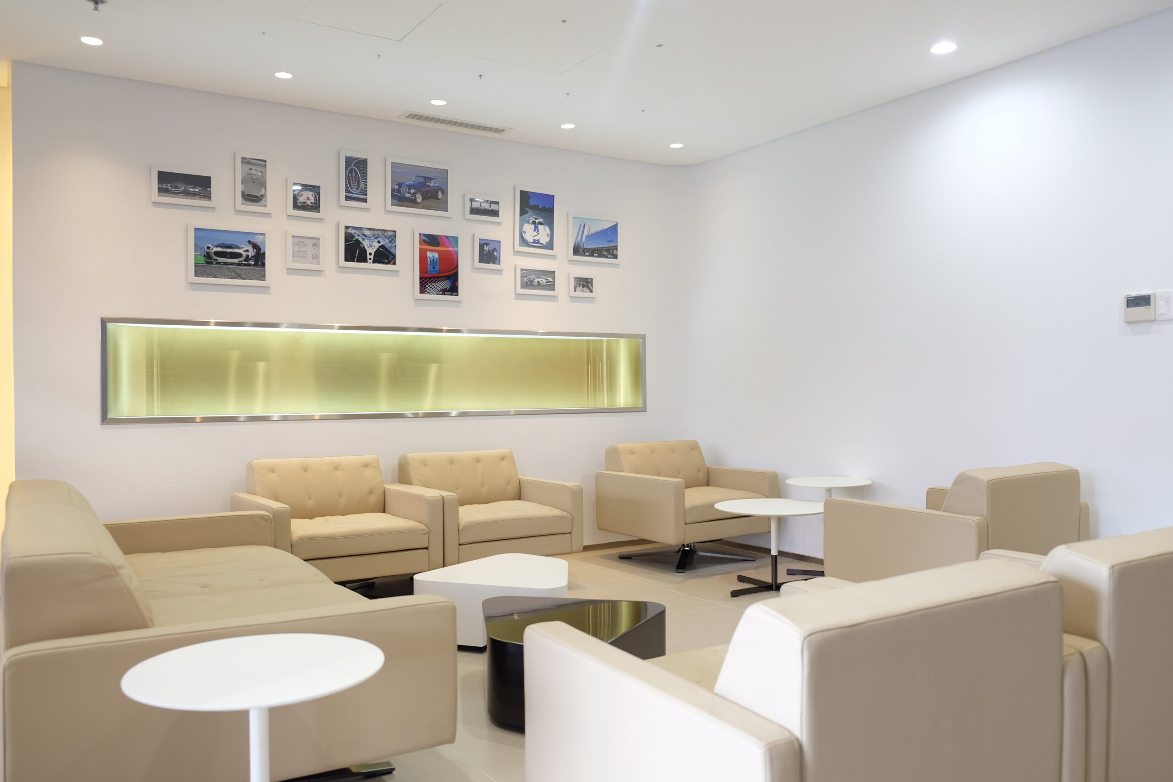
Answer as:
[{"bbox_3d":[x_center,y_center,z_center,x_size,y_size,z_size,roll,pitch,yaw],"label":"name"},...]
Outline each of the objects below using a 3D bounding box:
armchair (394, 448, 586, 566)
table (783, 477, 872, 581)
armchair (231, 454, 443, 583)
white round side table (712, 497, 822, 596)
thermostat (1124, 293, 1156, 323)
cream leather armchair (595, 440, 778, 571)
[{"bbox_3d":[-0.610,0.758,5.221,0.880,0.764,0.806,-1,0,-34],"label":"armchair"},{"bbox_3d":[1.463,0.836,5.309,0.498,0.574,0.498,0,0,0],"label":"table"},{"bbox_3d":[-1.356,0.767,4.762,0.880,0.764,0.806,-1,0,-35],"label":"armchair"},{"bbox_3d":[1.060,0.889,4.959,0.662,0.478,0.662,-1,0,-32],"label":"white round side table"},{"bbox_3d":[2.530,-0.378,4.016,0.020,0.120,0.120,-1,0,-32],"label":"thermostat"},{"bbox_3d":[0.665,0.744,5.857,0.880,0.764,0.806,-1,0,-34],"label":"cream leather armchair"}]

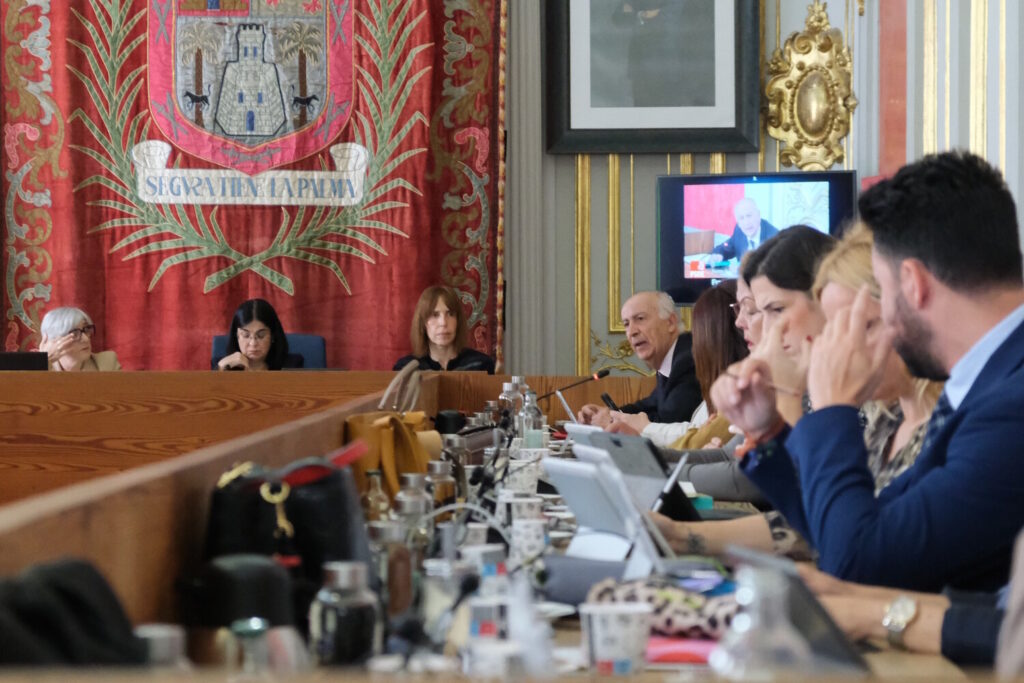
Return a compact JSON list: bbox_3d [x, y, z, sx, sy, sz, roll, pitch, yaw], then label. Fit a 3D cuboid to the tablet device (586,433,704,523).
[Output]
[{"bbox_3d":[0.282,0.283,4.985,0.015,0.210,0.290,-36,14,-20],"label":"tablet device"}]

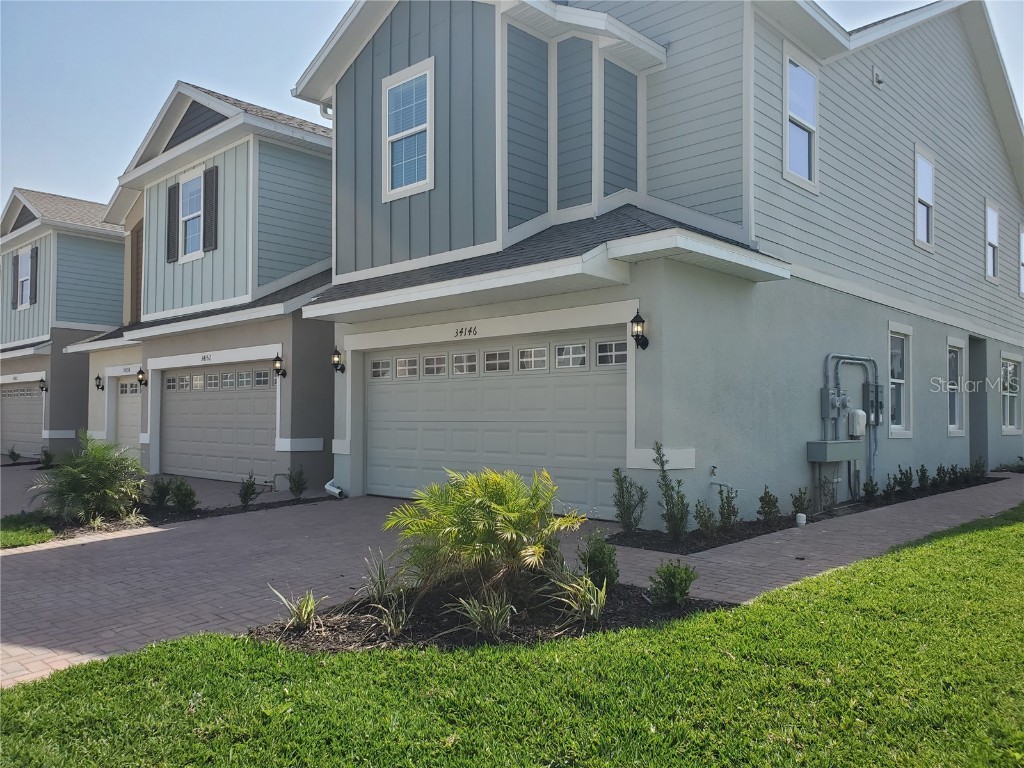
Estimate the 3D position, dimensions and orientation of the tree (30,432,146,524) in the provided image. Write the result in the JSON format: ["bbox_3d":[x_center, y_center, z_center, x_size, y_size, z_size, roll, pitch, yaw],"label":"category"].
[{"bbox_3d":[-5.500,1.230,10.000,1.450,1.130,1.400,1,-3,-29],"label":"tree"}]

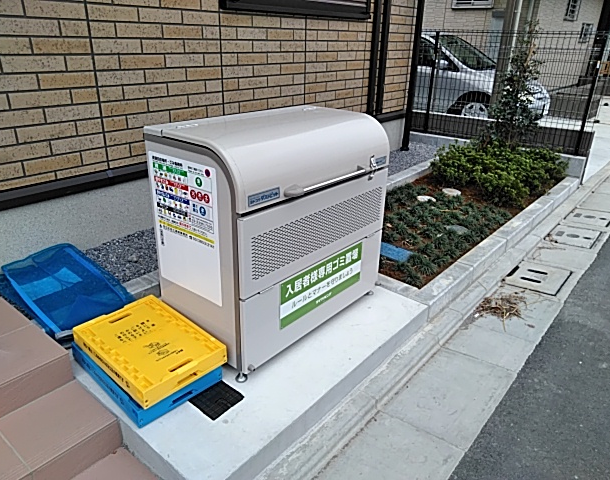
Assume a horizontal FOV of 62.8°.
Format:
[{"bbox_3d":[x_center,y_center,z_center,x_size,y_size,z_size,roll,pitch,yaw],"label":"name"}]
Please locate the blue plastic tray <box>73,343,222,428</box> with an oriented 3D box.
[{"bbox_3d":[-0.638,0.491,1.995,0.548,0.067,0.350,21,29,40],"label":"blue plastic tray"}]

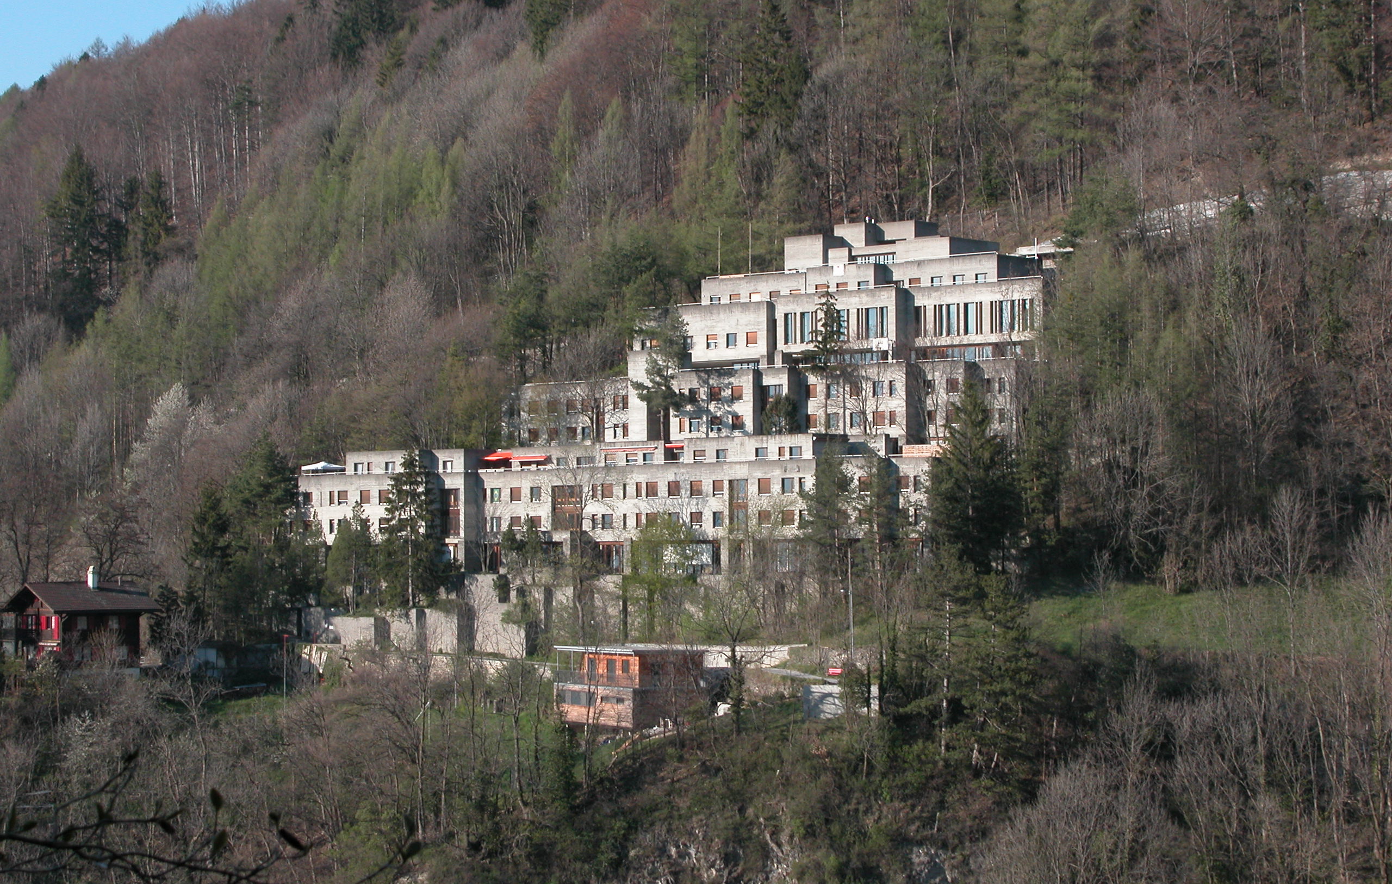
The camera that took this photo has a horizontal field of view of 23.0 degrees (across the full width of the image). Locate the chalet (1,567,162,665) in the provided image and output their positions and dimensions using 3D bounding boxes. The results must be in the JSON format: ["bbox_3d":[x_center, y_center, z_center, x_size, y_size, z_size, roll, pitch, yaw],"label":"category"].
[{"bbox_3d":[-57.370,16.340,320.000,8.000,9.200,12.400,-2,-3,43],"label":"chalet"}]

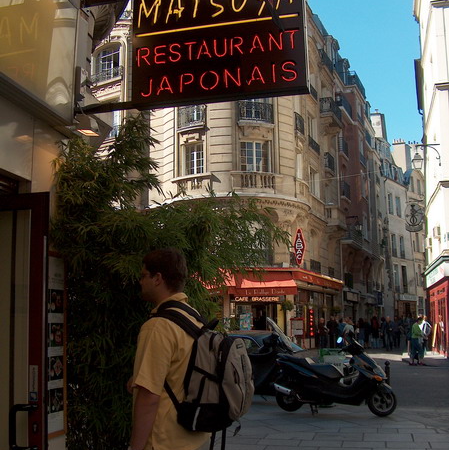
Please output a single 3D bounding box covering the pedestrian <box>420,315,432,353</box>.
[{"bbox_3d":[9.016,4.874,28.600,0.520,1.700,0.400,4,-9,-30],"label":"pedestrian"}]

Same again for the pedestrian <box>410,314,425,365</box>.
[{"bbox_3d":[6.419,3.848,21.346,0.450,1.630,0.500,-2,-9,8],"label":"pedestrian"}]

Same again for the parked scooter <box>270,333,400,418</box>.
[{"bbox_3d":[1.767,2.396,10.200,1.930,1.230,0.740,-3,-8,17],"label":"parked scooter"}]

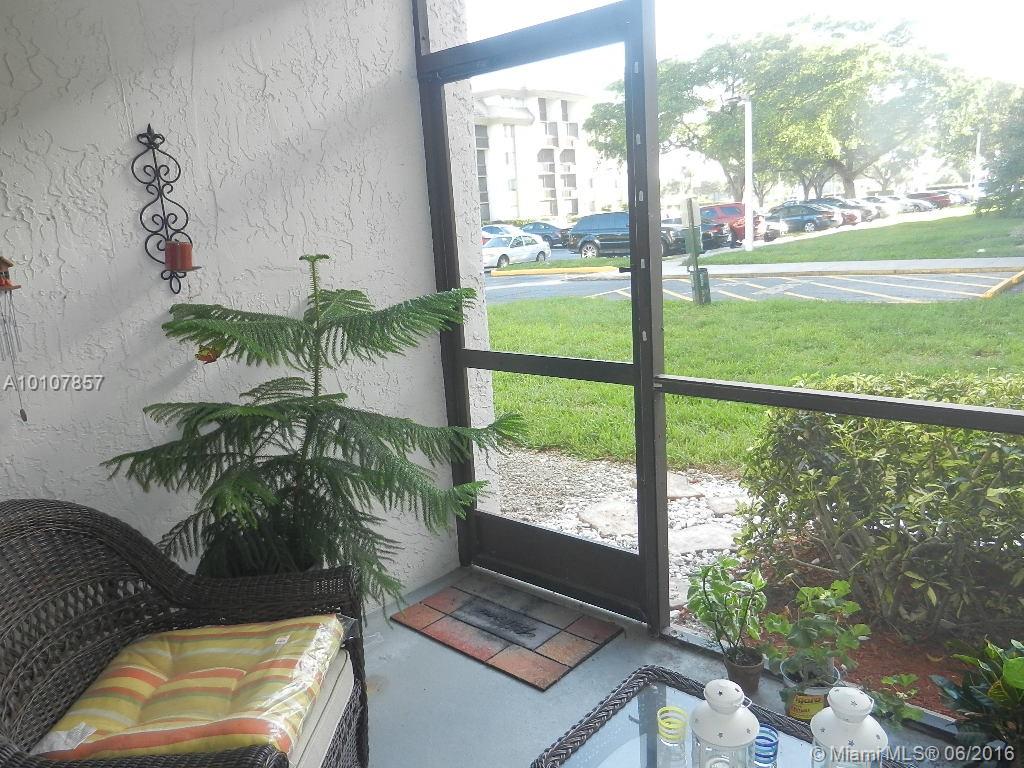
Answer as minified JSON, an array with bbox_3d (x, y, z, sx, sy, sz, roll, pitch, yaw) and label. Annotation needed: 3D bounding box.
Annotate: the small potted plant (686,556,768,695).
[{"bbox_3d":[0.660,0.738,2.265,0.240,0.440,0.230,-7,13,-16],"label":"small potted plant"}]

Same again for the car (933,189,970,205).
[{"bbox_3d":[47.811,-20.483,81.000,4.600,1.500,1.800,5,15,36],"label":"car"}]

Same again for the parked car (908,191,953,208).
[{"bbox_3d":[38.209,-17.196,69.000,4.600,1.480,1.820,7,16,41],"label":"parked car"}]

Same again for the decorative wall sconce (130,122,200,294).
[{"bbox_3d":[-0.974,-0.499,2.119,0.118,0.485,0.142,7,16,40],"label":"decorative wall sconce"}]

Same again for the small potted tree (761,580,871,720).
[{"bbox_3d":[0.857,0.773,2.112,0.310,0.410,0.300,7,16,40],"label":"small potted tree"}]

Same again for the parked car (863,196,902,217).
[{"bbox_3d":[25.694,-12.721,53.000,4.500,1.480,1.800,7,16,42],"label":"parked car"}]

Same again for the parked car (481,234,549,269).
[{"bbox_3d":[-0.165,-6.282,34.800,1.720,1.410,4.400,7,16,40],"label":"parked car"}]

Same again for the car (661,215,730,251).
[{"bbox_3d":[7.115,-6.508,31.600,1.820,1.480,4.600,-15,16,-41],"label":"car"}]

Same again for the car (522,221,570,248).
[{"bbox_3d":[1.565,-8.153,40.600,4.600,1.450,1.800,7,16,41],"label":"car"}]

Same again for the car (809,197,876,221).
[{"bbox_3d":[18.653,-10.353,44.000,4.600,1.520,1.820,7,16,42],"label":"car"}]

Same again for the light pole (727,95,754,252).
[{"bbox_3d":[8.134,-7.422,26.403,1.000,5.320,0.300,5,15,34],"label":"light pole"}]

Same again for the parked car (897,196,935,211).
[{"bbox_3d":[33.268,-15.309,63.000,4.500,1.450,1.800,7,16,42],"label":"parked car"}]

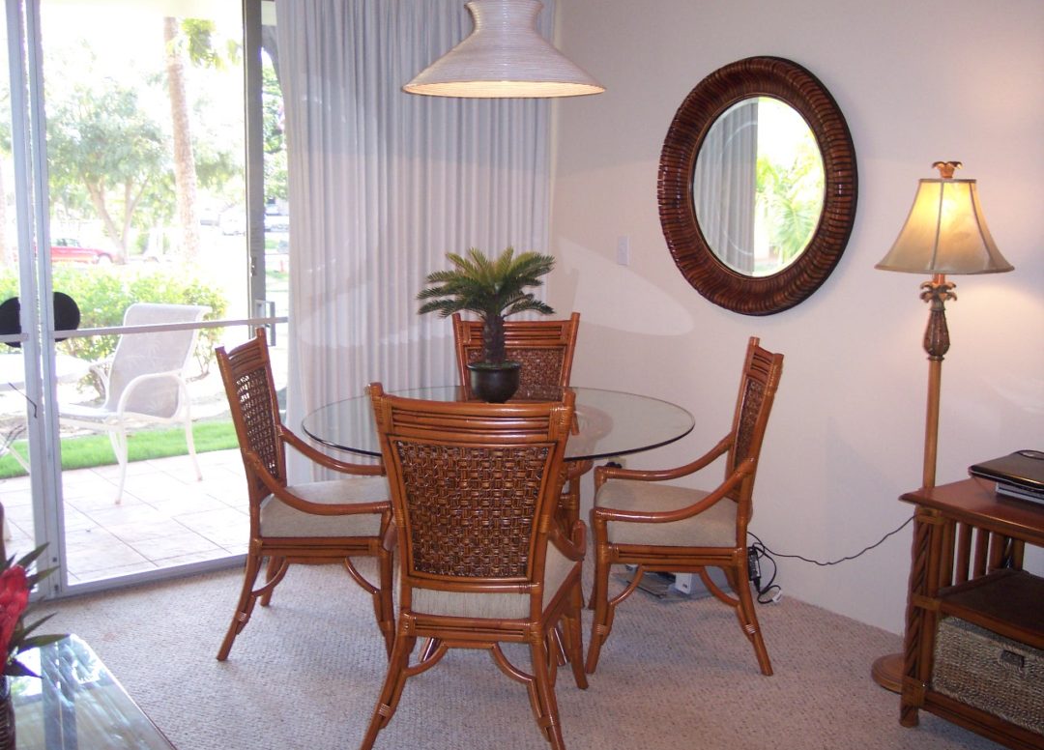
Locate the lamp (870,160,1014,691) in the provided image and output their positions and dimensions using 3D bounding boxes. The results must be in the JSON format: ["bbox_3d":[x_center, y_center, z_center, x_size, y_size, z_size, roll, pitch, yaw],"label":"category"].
[{"bbox_3d":[1.206,0.161,3.323,0.395,1.532,0.395,1,9,0],"label":"lamp"}]

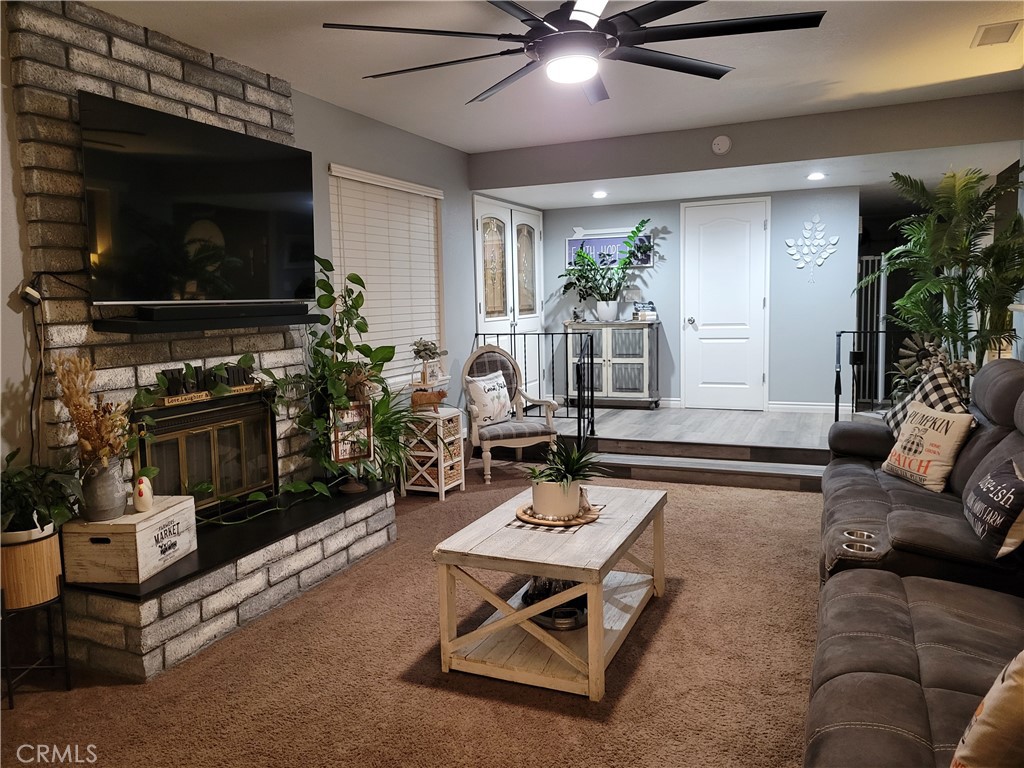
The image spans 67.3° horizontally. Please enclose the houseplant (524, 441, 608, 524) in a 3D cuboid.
[{"bbox_3d":[0.227,0.382,3.250,0.350,0.330,0.340,-2,6,0],"label":"houseplant"}]

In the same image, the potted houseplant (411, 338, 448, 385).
[{"bbox_3d":[-0.592,-0.159,5.545,0.240,0.330,0.240,-2,6,0],"label":"potted houseplant"}]

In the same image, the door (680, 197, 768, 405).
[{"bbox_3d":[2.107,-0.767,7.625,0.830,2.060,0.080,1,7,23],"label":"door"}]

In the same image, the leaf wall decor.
[{"bbox_3d":[2.826,-1.273,7.250,0.470,0.625,0.030,1,7,23],"label":"leaf wall decor"}]

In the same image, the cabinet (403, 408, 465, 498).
[{"bbox_3d":[-0.580,0.511,5.623,0.348,0.592,0.300,1,7,23],"label":"cabinet"}]

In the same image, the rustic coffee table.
[{"bbox_3d":[0.221,0.806,3.261,0.650,0.485,1.090,1,7,23],"label":"rustic coffee table"}]

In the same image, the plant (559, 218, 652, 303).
[{"bbox_3d":[0.931,-1.228,7.726,0.940,0.800,0.560,1,7,23],"label":"plant"}]

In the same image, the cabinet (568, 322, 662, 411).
[{"bbox_3d":[1.045,-0.184,7.992,0.960,0.895,0.330,1,7,23],"label":"cabinet"}]

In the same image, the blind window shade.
[{"bbox_3d":[-0.828,-0.711,5.503,0.070,1.470,1.440,1,7,23],"label":"blind window shade"}]

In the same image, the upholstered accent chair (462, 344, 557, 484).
[{"bbox_3d":[-0.073,0.204,6.271,0.660,1.030,0.690,-4,7,-24],"label":"upholstered accent chair"}]

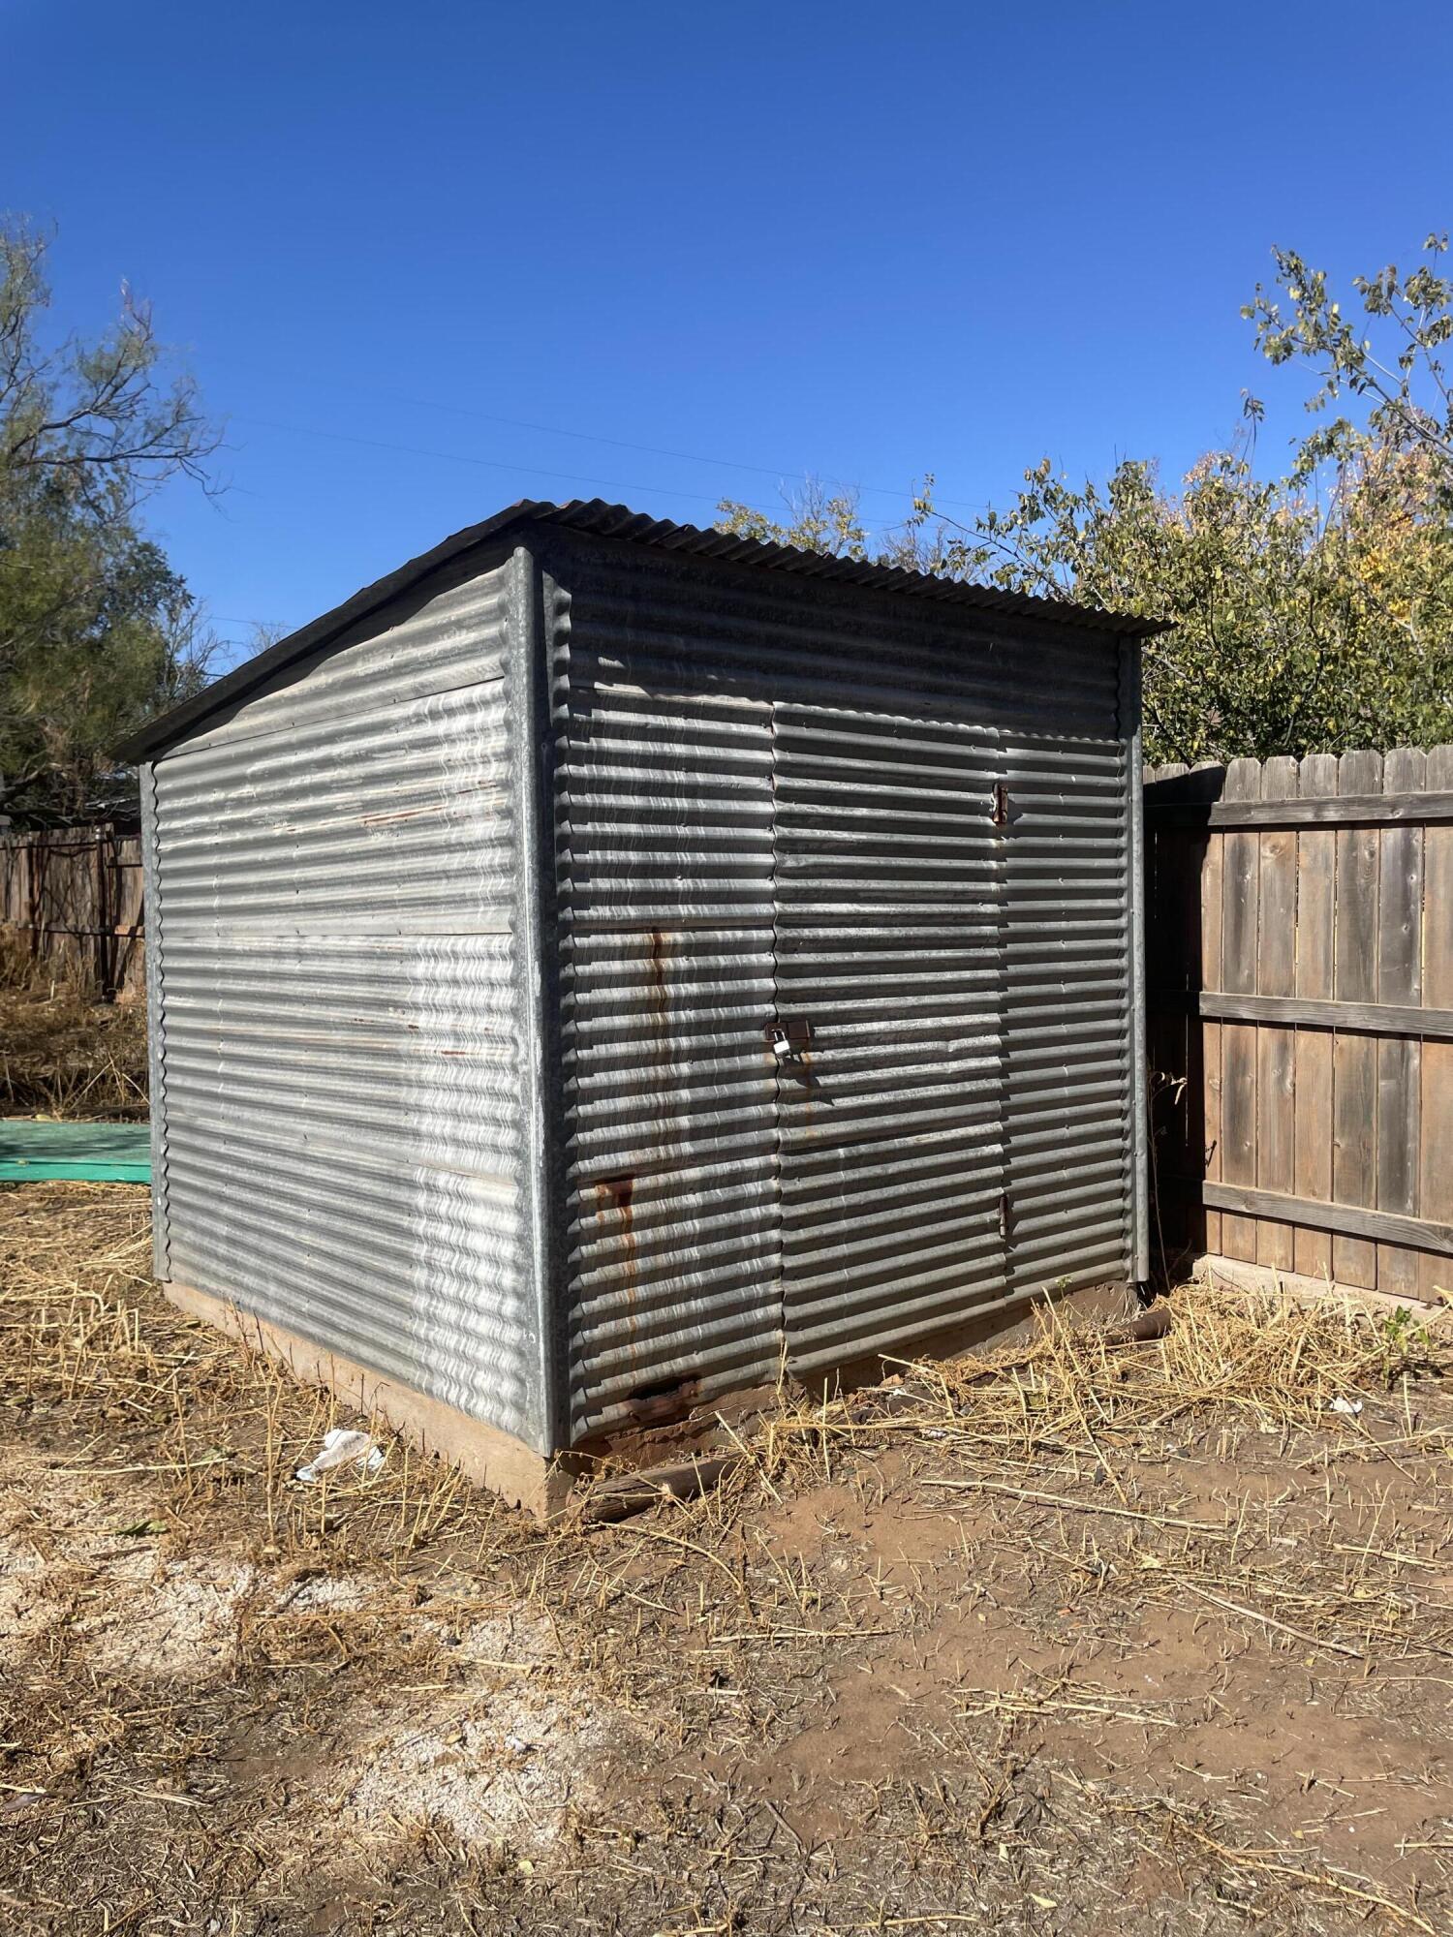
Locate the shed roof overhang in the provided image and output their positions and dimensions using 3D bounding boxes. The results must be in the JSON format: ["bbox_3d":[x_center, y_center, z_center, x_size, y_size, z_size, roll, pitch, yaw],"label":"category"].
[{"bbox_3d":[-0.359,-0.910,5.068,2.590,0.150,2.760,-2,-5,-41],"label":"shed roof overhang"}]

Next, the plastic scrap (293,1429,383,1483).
[{"bbox_3d":[-1.010,1.262,3.790,0.210,0.060,0.220,-1,2,-15],"label":"plastic scrap"}]

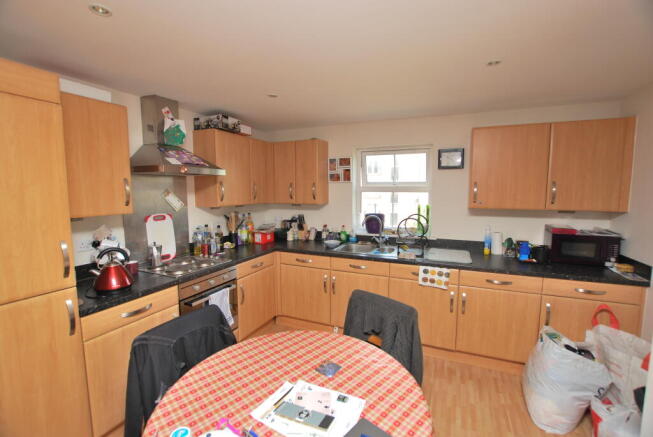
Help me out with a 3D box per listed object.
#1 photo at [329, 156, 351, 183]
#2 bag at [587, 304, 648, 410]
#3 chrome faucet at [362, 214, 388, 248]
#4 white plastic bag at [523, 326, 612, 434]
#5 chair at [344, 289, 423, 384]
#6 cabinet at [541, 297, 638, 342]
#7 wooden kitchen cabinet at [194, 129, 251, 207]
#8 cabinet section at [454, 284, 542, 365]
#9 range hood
[{"bbox_3d":[0.158,-0.577,3.259,0.304,0.304,0.025,2,5,23],"label":"photo"},{"bbox_3d":[1.927,0.994,1.772,0.340,0.700,0.400,-3,6,-33],"label":"bag"},{"bbox_3d":[0.531,0.151,3.014,0.233,0.360,0.132,0,5,-3],"label":"chrome faucet"},{"bbox_3d":[1.594,1.058,1.813,0.380,0.585,0.420,-5,7,-43],"label":"white plastic bag"},{"bbox_3d":[0.175,0.927,1.441,0.430,0.915,0.500,5,7,42],"label":"chair"},{"bbox_3d":[2.049,0.884,2.296,0.562,0.594,0.548,2,5,23],"label":"cabinet"},{"bbox_3d":[-1.083,-0.494,2.877,0.315,0.720,0.490,2,6,23],"label":"wooden kitchen cabinet"},{"bbox_3d":[1.525,0.863,2.525,0.585,0.596,0.560,2,5,23],"label":"cabinet section"},{"bbox_3d":[-1.218,-0.648,2.179,0.492,0.599,0.609,2,5,23],"label":"range hood"}]

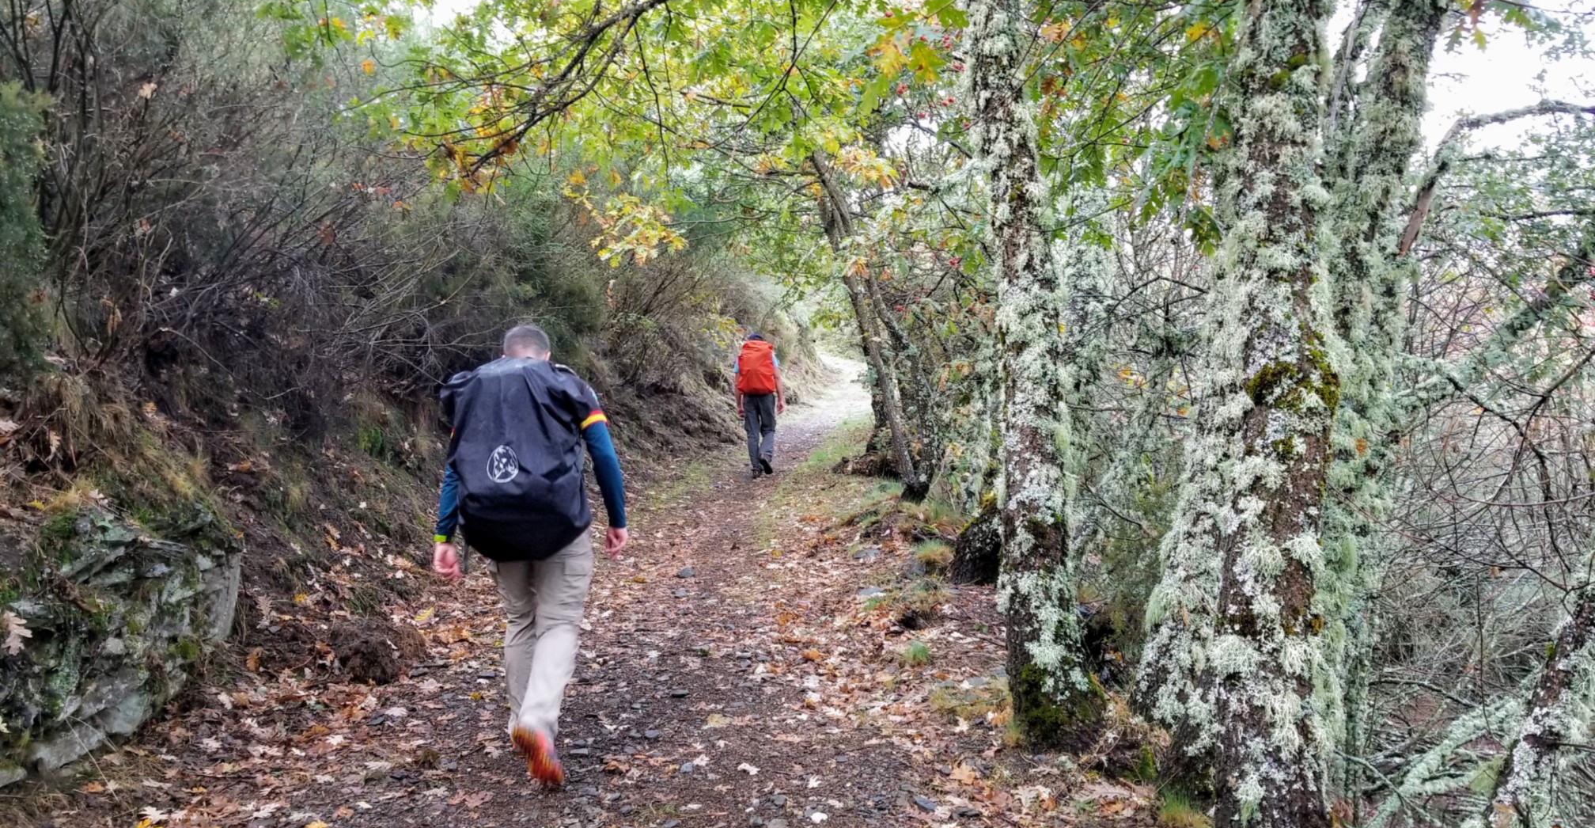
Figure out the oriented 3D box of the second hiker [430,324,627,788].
[{"bbox_3d":[-0.999,0.498,4.500,0.730,1.680,0.720,0,3,3],"label":"second hiker"}]

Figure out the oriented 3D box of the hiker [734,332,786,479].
[{"bbox_3d":[-0.426,-0.108,13.900,0.600,1.730,0.650,0,3,3],"label":"hiker"}]

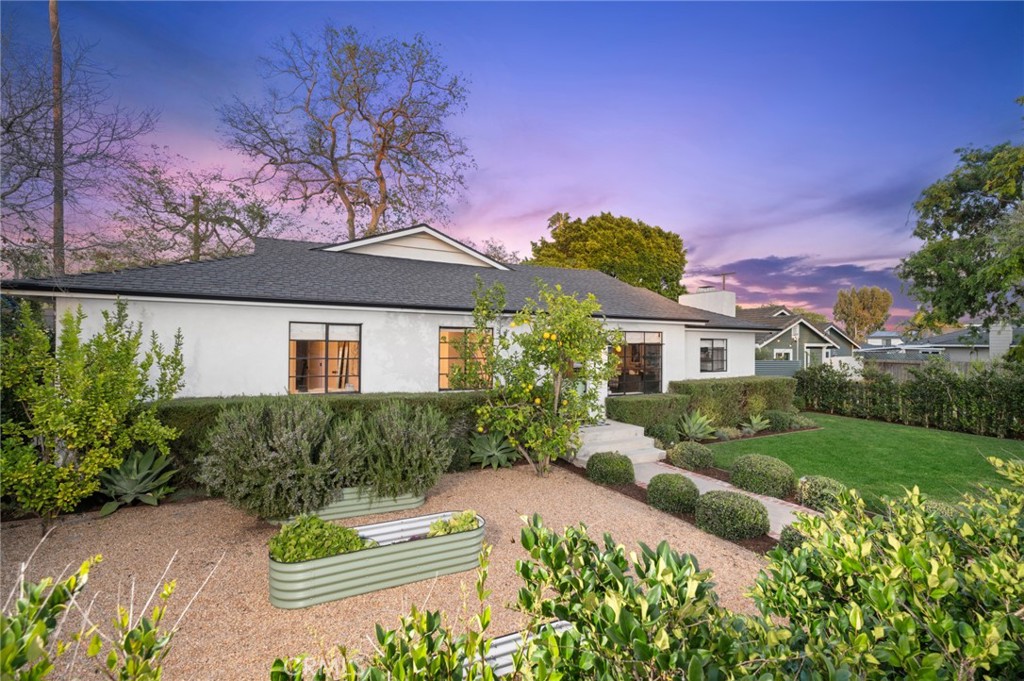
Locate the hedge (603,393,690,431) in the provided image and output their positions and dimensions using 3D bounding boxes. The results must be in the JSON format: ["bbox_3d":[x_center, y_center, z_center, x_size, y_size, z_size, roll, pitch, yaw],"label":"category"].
[{"bbox_3d":[3.563,2.019,11.642,1.650,1.030,1.150,1,-2,-25],"label":"hedge"}]

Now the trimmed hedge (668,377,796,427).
[{"bbox_3d":[6.443,1.890,13.271,4.250,1.420,1.150,1,-2,-25],"label":"trimmed hedge"}]

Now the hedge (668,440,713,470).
[{"bbox_3d":[3.323,2.101,8.447,0.790,0.470,0.790,0,-1,0],"label":"hedge"}]

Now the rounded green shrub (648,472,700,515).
[{"bbox_3d":[2.204,2.061,6.257,0.680,0.460,0.680,0,-1,0],"label":"rounded green shrub"}]

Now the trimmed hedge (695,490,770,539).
[{"bbox_3d":[2.570,2.038,5.370,0.820,0.480,0.820,1,-2,-25],"label":"trimmed hedge"}]

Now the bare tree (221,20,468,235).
[{"bbox_3d":[-8.788,-6.464,24.000,12.800,19.000,12.000,1,-2,-25],"label":"bare tree"}]

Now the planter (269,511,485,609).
[{"bbox_3d":[-1.197,2.043,4.373,2.000,0.380,0.570,1,-1,-28],"label":"planter"}]

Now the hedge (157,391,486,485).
[{"bbox_3d":[-2.981,1.662,7.894,5.600,1.230,0.950,1,-1,-26],"label":"hedge"}]

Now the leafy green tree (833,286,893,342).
[{"bbox_3d":[44.709,-1.298,58.000,6.600,11.435,6.600,1,-2,-25],"label":"leafy green tree"}]

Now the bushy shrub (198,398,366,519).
[{"bbox_3d":[-3.054,1.481,6.050,1.950,1.410,1.650,1,-2,-25],"label":"bushy shrub"}]

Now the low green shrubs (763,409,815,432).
[{"bbox_3d":[9.261,2.635,15.248,2.100,0.630,0.900,1,-1,-26],"label":"low green shrubs"}]

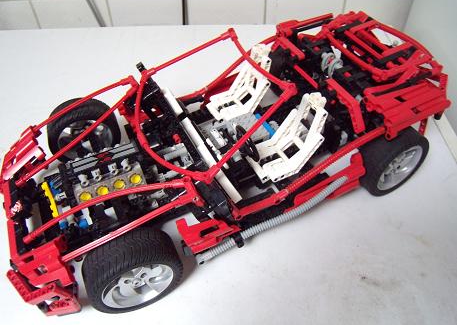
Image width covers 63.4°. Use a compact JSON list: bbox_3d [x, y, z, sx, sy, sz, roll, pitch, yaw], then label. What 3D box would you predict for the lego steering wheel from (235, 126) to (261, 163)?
[{"bbox_3d":[0.016,-0.016,0.362,0.012,0.041,0.041,-30,51,-7],"label":"lego steering wheel"}]

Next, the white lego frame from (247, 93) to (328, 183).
[{"bbox_3d":[0.058,-0.030,0.377,0.076,0.080,0.056,-22,50,-17],"label":"white lego frame"}]

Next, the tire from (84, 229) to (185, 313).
[{"bbox_3d":[-0.083,0.095,0.325,0.082,0.082,0.039,-20,49,-16],"label":"tire"}]

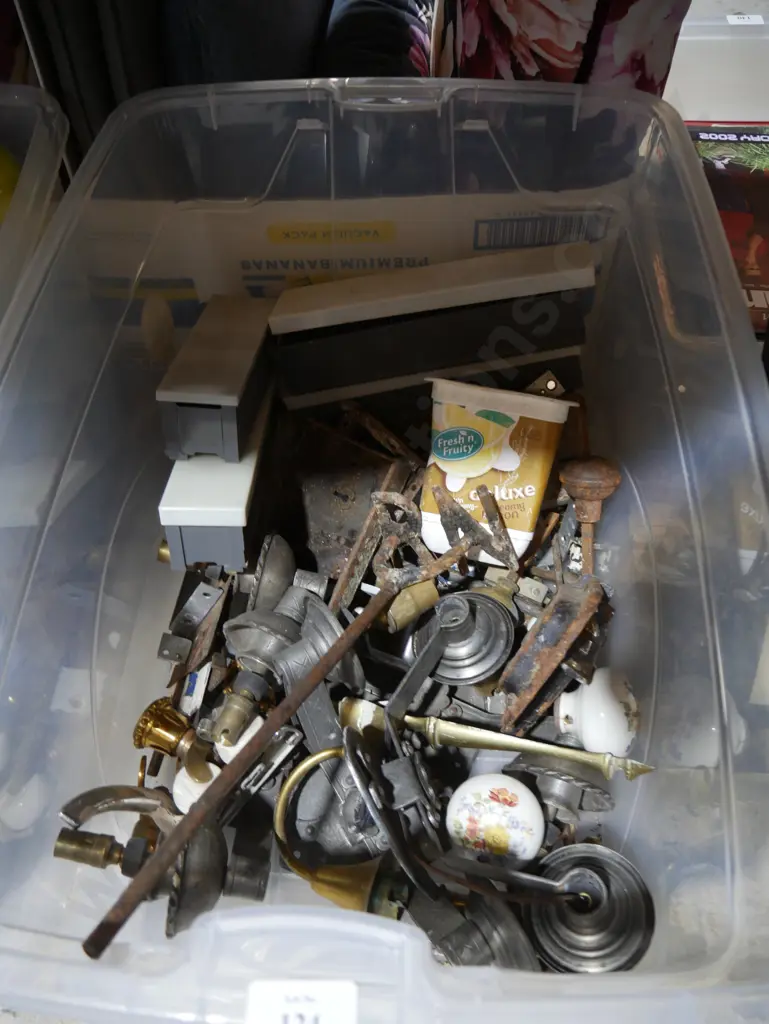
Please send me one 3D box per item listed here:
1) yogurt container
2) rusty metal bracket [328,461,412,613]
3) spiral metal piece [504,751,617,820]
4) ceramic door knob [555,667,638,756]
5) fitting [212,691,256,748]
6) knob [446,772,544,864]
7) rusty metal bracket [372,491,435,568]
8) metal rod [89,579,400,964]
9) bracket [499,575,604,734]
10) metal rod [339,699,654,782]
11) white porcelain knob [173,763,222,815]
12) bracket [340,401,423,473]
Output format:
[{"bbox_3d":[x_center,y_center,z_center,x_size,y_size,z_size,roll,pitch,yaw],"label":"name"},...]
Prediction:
[{"bbox_3d":[0.073,-0.028,0.580,0.100,0.108,0.098,10,9,6],"label":"yogurt container"},{"bbox_3d":[-0.008,0.014,0.565,0.020,0.016,0.113,16,60,13],"label":"rusty metal bracket"},{"bbox_3d":[0.103,0.161,0.487,0.061,0.061,0.036,14,78,16],"label":"spiral metal piece"},{"bbox_3d":[0.131,0.122,0.505,0.051,0.055,0.055,0,77,15],"label":"ceramic door knob"},{"bbox_3d":[-0.091,0.126,0.502,0.018,0.018,0.033,20,81,-5],"label":"fitting"},{"bbox_3d":[0.065,0.179,0.483,0.057,0.050,0.056,3,70,9],"label":"knob"},{"bbox_3d":[0.013,0.012,0.570,0.043,0.025,0.054,3,89,1],"label":"rusty metal bracket"},{"bbox_3d":[-0.063,0.121,0.447,0.011,0.011,0.250,26,48,19],"label":"metal rod"},{"bbox_3d":[0.103,0.085,0.520,0.031,0.028,0.102,30,62,14],"label":"bracket"},{"bbox_3d":[0.064,0.135,0.485,0.183,0.019,0.019,7,76,6],"label":"metal rod"},{"bbox_3d":[-0.108,0.165,0.490,0.035,0.033,0.035,4,71,-11],"label":"white porcelain knob"},{"bbox_3d":[-0.003,-0.056,0.611,0.014,0.012,0.079,-33,56,-20],"label":"bracket"}]

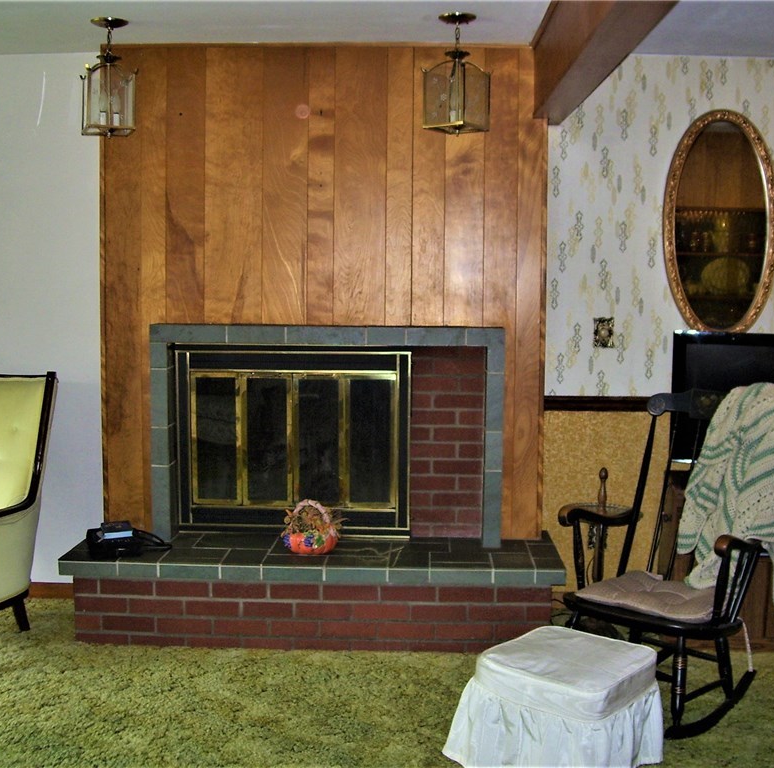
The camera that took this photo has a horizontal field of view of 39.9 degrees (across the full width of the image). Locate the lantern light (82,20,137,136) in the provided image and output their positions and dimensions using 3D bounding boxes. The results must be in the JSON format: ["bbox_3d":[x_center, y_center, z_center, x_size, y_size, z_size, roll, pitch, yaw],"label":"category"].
[{"bbox_3d":[-0.995,-1.096,3.811,0.185,0.421,0.185,-2,6,-24],"label":"lantern light"}]

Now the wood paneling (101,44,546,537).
[{"bbox_3d":[-0.264,-0.372,4.348,1.781,1.972,0.100,1,6,2],"label":"wood paneling"}]

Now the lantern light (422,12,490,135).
[{"bbox_3d":[0.248,-1.093,3.773,0.185,0.421,0.185,4,7,35],"label":"lantern light"}]

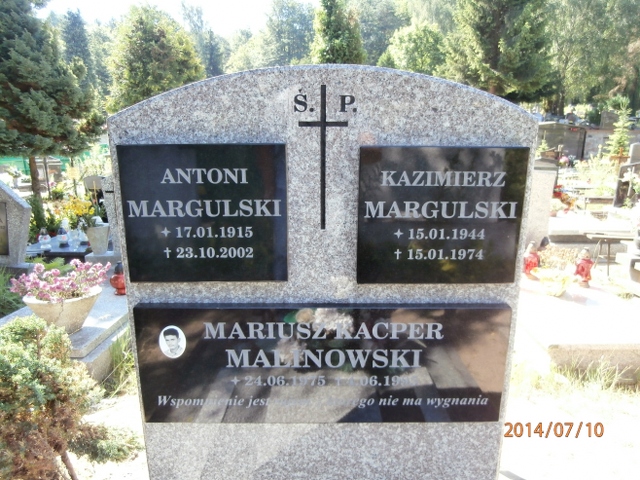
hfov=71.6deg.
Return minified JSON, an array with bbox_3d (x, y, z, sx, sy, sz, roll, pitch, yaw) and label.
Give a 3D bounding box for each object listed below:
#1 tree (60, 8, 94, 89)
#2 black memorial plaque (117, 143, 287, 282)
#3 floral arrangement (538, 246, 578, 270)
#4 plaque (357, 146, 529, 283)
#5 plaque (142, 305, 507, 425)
[{"bbox_3d":[-15.469,-10.277,28.304,3.200,8.243,3.200,0,14,0],"label":"tree"},{"bbox_3d":[-0.258,-0.057,1.014,0.368,0.313,0.025,0,14,0],"label":"black memorial plaque"},{"bbox_3d":[1.720,0.133,3.200,0.260,0.180,0.220,0,14,0],"label":"floral arrangement"},{"bbox_3d":[0.274,-0.052,1.018,0.368,0.313,0.025,0,14,0],"label":"plaque"},{"bbox_3d":[0.009,0.310,1.108,0.900,0.307,0.030,0,14,0],"label":"plaque"}]

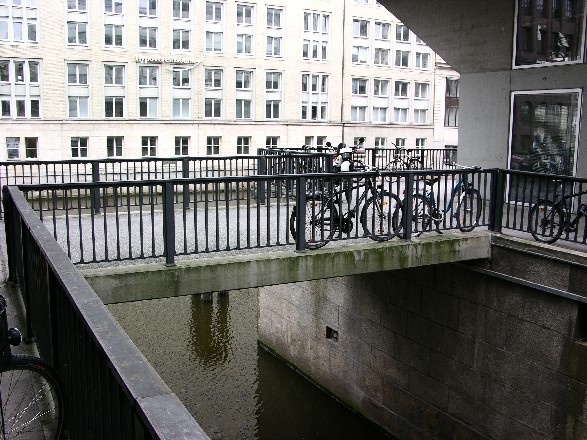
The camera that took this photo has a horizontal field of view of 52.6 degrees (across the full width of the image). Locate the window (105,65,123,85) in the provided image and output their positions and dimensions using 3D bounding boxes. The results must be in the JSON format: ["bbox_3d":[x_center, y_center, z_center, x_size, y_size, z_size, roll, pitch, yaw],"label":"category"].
[{"bbox_3d":[-15.780,-12.757,52.381,1.760,1.900,0.250,-4,9,-26],"label":"window"}]

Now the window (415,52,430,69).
[{"bbox_3d":[15.362,-18.822,70.313,2.050,2.080,0.200,-4,10,-28],"label":"window"}]

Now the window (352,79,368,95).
[{"bbox_3d":[6.613,-13.400,59.575,1.890,1.600,0.200,-4,10,-27],"label":"window"}]

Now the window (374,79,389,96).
[{"bbox_3d":[10.062,-15.099,67.851,2.050,1.900,0.200,-4,10,-28],"label":"window"}]

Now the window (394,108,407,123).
[{"bbox_3d":[11.275,-11.011,62.528,1.600,1.520,0.200,-4,10,-24],"label":"window"}]

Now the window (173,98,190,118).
[{"bbox_3d":[-9.967,-9.923,52.808,1.600,1.780,0.200,-4,10,-24],"label":"window"}]

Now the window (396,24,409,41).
[{"bbox_3d":[12.619,-21.563,68.387,2.050,2.090,0.200,-4,10,-28],"label":"window"}]

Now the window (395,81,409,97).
[{"bbox_3d":[12.224,-14.627,66.616,2.030,1.860,0.250,-4,9,-26],"label":"window"}]

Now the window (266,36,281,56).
[{"bbox_3d":[-1.872,-16.239,55.539,1.480,1.800,0.200,-4,10,-24],"label":"window"}]

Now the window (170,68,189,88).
[{"bbox_3d":[-10.056,-12.482,52.345,1.600,1.780,0.200,-4,10,-24],"label":"window"}]

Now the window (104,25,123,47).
[{"bbox_3d":[-15.709,-16.082,51.927,1.760,2.010,0.250,-4,9,-26],"label":"window"}]

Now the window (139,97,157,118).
[{"bbox_3d":[-12.115,-9.359,49.545,1.610,1.780,0.200,-4,10,-28],"label":"window"}]

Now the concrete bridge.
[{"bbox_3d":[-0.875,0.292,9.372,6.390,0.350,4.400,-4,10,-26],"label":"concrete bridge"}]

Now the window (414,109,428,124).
[{"bbox_3d":[15.249,-12.352,71.164,2.050,1.810,0.200,-4,10,-28],"label":"window"}]

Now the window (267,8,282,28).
[{"bbox_3d":[-1.828,-19.856,58.530,1.760,1.910,0.250,-4,9,-26],"label":"window"}]

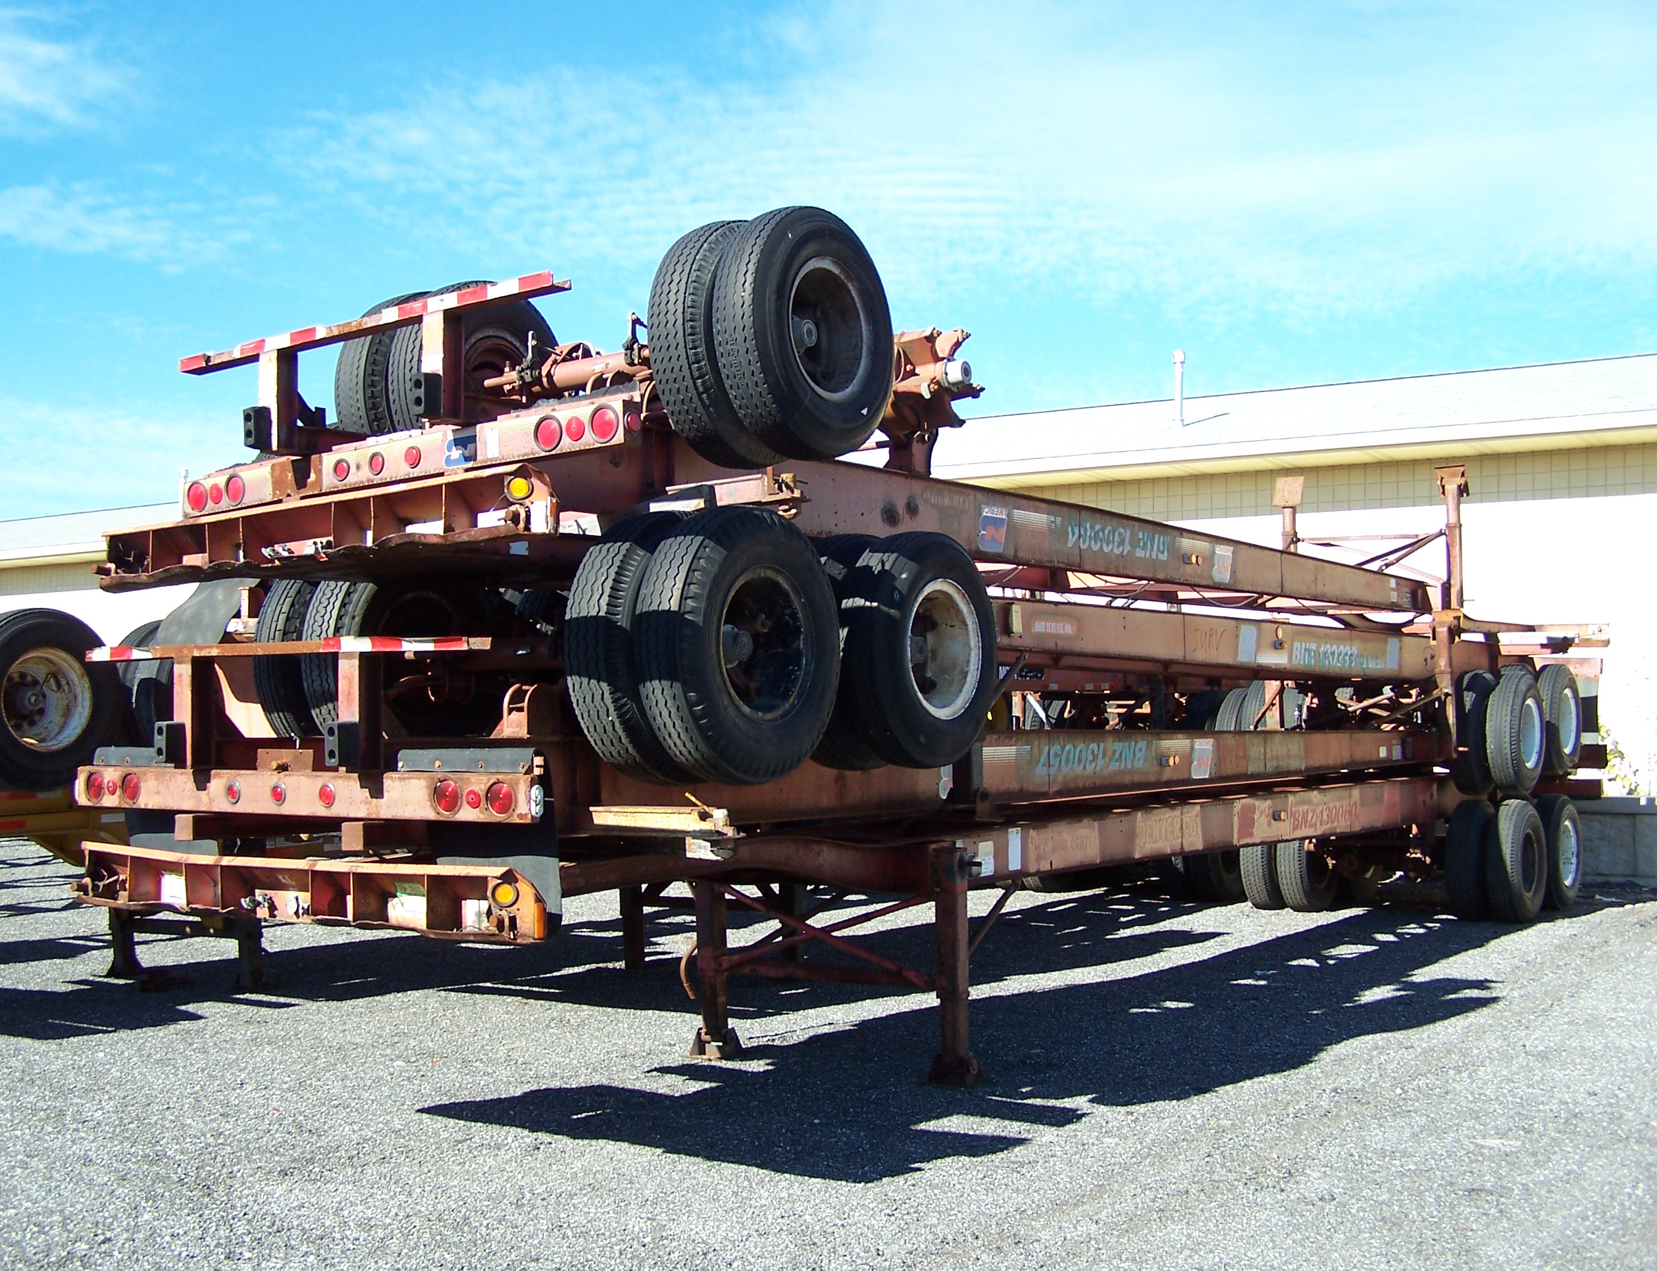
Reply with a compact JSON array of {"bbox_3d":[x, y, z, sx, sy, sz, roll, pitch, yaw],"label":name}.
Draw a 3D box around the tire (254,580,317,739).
[{"bbox_3d":[-2.055,0.100,8.180,0.270,1.030,1.030,-2,-3,33],"label":"tire"}]

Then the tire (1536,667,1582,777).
[{"bbox_3d":[6.467,0.764,16.561,0.265,1.016,1.016,-4,-4,36],"label":"tire"}]

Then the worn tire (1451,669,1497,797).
[{"bbox_3d":[5.482,0.834,15.742,0.265,1.033,1.033,-4,-4,36],"label":"worn tire"}]

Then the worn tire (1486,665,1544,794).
[{"bbox_3d":[5.841,0.804,15.789,0.270,1.060,1.060,-2,-3,34],"label":"worn tire"}]

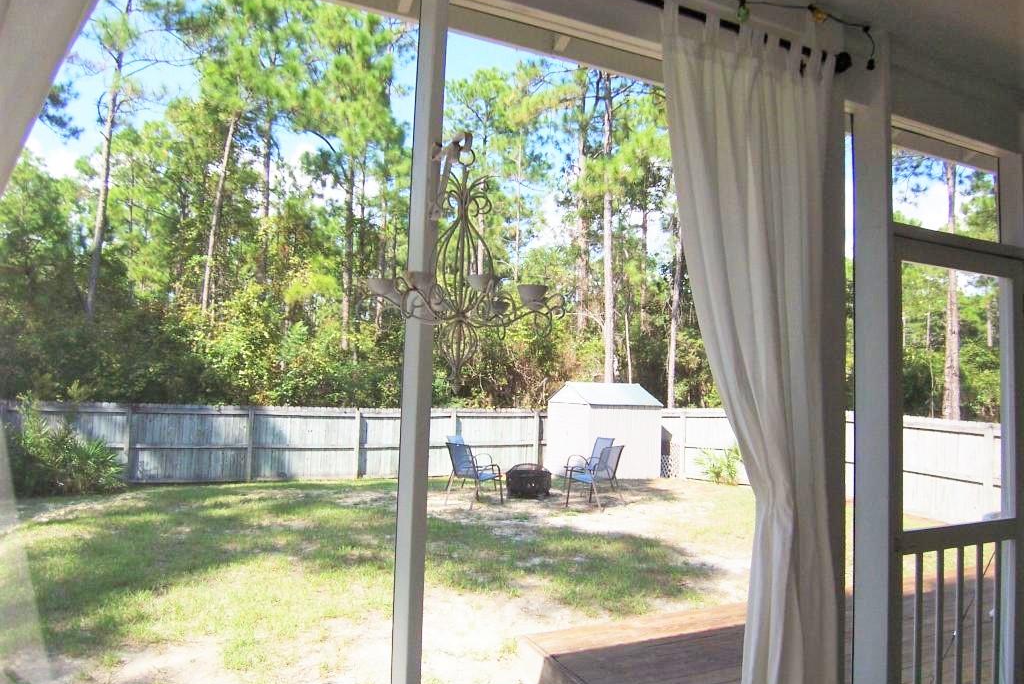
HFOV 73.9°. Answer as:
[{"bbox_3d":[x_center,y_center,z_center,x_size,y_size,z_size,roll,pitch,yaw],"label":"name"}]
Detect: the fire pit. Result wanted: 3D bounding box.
[{"bbox_3d":[0.273,2.297,11.268,0.750,0.530,0.750,2,-4,0],"label":"fire pit"}]

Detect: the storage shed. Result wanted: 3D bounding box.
[{"bbox_3d":[2.244,2.084,16.434,2.000,2.150,1.930,4,-4,-26],"label":"storage shed"}]

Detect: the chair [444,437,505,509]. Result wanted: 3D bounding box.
[{"bbox_3d":[-0.549,2.012,10.358,0.580,0.920,0.690,-2,-5,43],"label":"chair"}]

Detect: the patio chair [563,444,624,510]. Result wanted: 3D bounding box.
[{"bbox_3d":[1.297,2.079,10.486,0.690,0.920,0.580,-1,-5,36],"label":"patio chair"}]

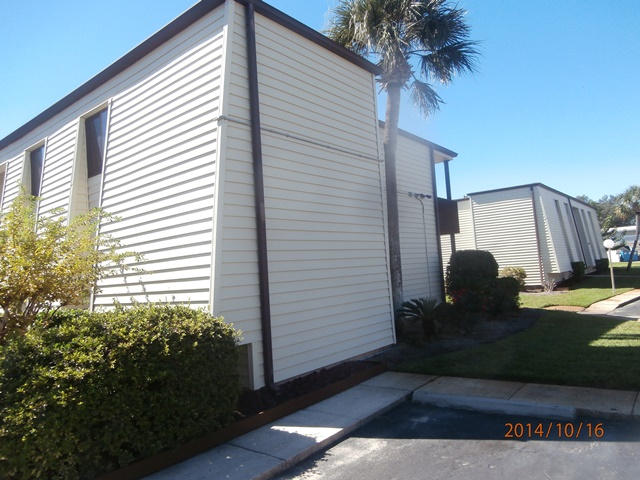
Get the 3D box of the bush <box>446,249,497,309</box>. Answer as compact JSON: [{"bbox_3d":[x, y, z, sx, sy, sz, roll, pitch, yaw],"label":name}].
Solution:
[{"bbox_3d":[5.284,1.421,15.375,1.750,2.050,1.750,-7,-5,39],"label":"bush"}]

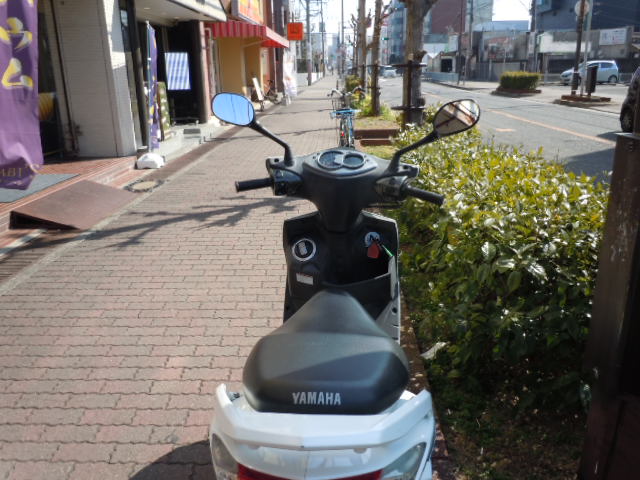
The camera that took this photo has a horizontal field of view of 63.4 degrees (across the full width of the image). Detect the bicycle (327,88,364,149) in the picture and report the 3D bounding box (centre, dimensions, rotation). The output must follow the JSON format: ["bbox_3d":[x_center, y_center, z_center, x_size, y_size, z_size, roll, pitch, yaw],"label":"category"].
[{"bbox_3d":[0.473,-2.155,9.240,0.600,1.080,1.800,1,19,5],"label":"bicycle"}]

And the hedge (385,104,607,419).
[{"bbox_3d":[1.295,-0.425,4.567,1.220,0.740,5.100,0,18,2],"label":"hedge"}]

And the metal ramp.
[{"bbox_3d":[-2.547,-0.410,5.570,0.740,0.165,1.470,0,18,2],"label":"metal ramp"}]

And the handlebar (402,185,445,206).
[{"bbox_3d":[0.333,-0.143,1.660,0.145,0.037,0.037,23,28,31],"label":"handlebar"}]

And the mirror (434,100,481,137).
[{"bbox_3d":[0.446,-0.397,1.690,0.150,0.112,0.045,2,19,7],"label":"mirror"}]

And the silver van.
[{"bbox_3d":[19.018,-11.821,36.600,3.500,1.600,1.480,0,18,2],"label":"silver van"}]

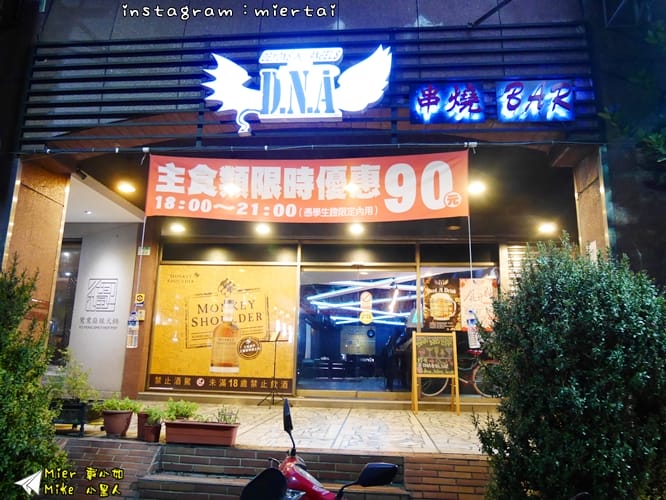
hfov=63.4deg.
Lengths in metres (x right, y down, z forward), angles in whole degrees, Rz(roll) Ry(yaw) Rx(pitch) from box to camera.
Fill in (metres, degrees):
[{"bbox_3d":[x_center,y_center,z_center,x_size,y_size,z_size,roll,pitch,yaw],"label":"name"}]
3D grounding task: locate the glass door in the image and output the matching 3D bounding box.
[{"bbox_3d":[0.378,1.234,8.368,1.858,1.984,0.070,0,-11,5],"label":"glass door"}]

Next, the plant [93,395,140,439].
[{"bbox_3d":[-1.975,1.511,4.919,0.350,0.340,0.330,0,-11,5],"label":"plant"}]

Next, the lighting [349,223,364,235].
[{"bbox_3d":[0.383,-0.335,8.606,0.220,0.080,0.220,0,-12,5],"label":"lighting"}]

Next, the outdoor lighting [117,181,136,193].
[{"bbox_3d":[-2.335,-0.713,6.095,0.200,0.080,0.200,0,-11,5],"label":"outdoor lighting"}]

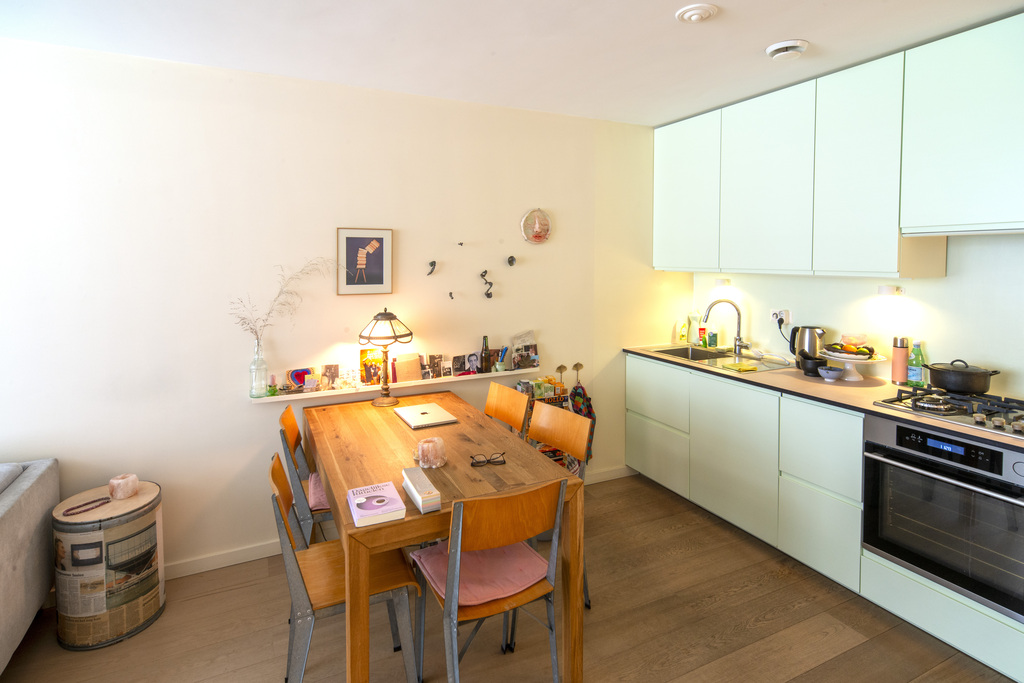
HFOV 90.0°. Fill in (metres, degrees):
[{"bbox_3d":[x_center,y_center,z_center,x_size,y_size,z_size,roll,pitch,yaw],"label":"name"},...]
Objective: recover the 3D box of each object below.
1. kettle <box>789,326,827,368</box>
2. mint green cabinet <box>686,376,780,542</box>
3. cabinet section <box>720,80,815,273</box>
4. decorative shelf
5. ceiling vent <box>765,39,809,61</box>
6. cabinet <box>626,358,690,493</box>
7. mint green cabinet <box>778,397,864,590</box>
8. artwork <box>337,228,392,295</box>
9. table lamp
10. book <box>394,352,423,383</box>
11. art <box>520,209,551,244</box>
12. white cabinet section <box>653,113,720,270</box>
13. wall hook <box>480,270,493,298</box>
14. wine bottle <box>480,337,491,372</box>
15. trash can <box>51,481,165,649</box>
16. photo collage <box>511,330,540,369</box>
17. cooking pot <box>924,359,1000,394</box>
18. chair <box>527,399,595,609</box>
[{"bbox_3d":[1.804,0.037,3.114,0.165,0.250,0.225,-5,9,-34],"label":"kettle"},{"bbox_3d":[1.506,0.615,3.055,0.580,0.795,0.597,-4,8,-26],"label":"mint green cabinet"},{"bbox_3d":[1.625,-0.900,3.010,0.380,1.000,0.600,-5,7,-27],"label":"cabinet section"},{"bbox_3d":[-0.585,0.226,2.931,1.632,0.033,0.112,-5,9,-25],"label":"decorative shelf"},{"bbox_3d":[1.268,-1.334,2.365,0.180,0.050,0.180,0,7,0],"label":"ceiling vent"},{"bbox_3d":[1.222,0.509,3.489,0.628,0.803,0.621,-5,9,-25],"label":"cabinet"},{"bbox_3d":[1.711,0.663,2.529,0.628,0.803,0.415,-5,9,-25],"label":"mint green cabinet"},{"bbox_3d":[-0.821,-0.441,2.855,0.301,0.364,0.022,-5,9,-25],"label":"artwork"},{"bbox_3d":[-0.701,0.077,2.850,0.305,0.530,0.305,-4,8,-26],"label":"table lamp"},{"bbox_3d":[-0.584,0.140,2.904,0.138,0.164,0.021,-5,-9,-25],"label":"book"},{"bbox_3d":[0.162,-0.739,3.293,0.218,0.227,0.046,-5,9,-25],"label":"art"},{"bbox_3d":[1.345,-0.980,3.540,0.380,1.000,0.600,-5,7,-27],"label":"white cabinet section"},{"bbox_3d":[-0.157,-0.349,3.146,0.076,0.168,0.046,-5,9,-25],"label":"wall hook"},{"bbox_3d":[-0.162,0.082,3.165,0.062,0.232,0.062,0,7,0],"label":"wine bottle"},{"bbox_3d":[-1.766,0.964,2.263,0.380,0.520,0.380,-4,8,-26],"label":"trash can"},{"bbox_3d":[0.081,0.052,3.179,0.185,0.230,0.050,-4,8,-25],"label":"photo collage"},{"bbox_3d":[2.118,0.155,2.425,0.280,0.138,0.215,6,10,39],"label":"cooking pot"},{"bbox_3d":[0.036,0.763,2.271,0.507,0.849,0.435,-7,10,-36],"label":"chair"}]

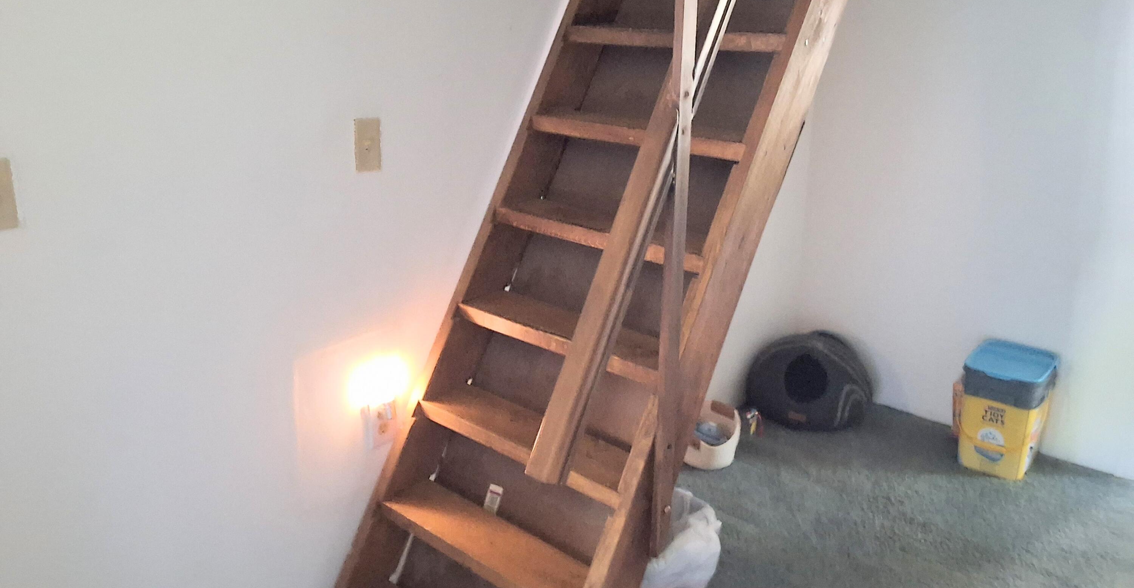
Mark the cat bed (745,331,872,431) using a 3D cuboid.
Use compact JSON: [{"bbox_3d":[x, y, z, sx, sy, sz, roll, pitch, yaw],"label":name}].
[{"bbox_3d":[0.964,0.334,3.511,0.430,0.310,0.430,12,21,33],"label":"cat bed"}]

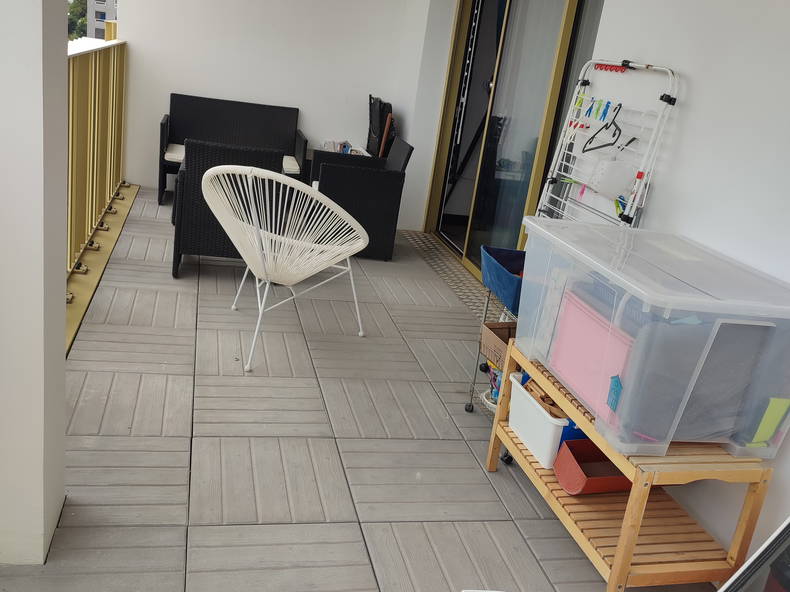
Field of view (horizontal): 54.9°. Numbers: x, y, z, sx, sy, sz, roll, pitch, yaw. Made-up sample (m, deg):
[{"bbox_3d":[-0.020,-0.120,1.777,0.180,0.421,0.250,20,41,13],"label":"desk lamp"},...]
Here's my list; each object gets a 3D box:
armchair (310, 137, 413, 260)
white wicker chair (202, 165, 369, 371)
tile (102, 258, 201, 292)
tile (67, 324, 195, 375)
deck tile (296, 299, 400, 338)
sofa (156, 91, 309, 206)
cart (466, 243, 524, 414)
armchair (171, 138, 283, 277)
[{"bbox_3d":[-0.271,-0.704,5.194,0.610,0.765,0.560,3,19,-15],"label":"armchair"},{"bbox_3d":[-0.487,-0.199,3.438,0.743,0.846,0.805,13,19,15],"label":"white wicker chair"},{"bbox_3d":[-1.331,-0.098,4.170,0.500,0.030,0.500,3,19,-15],"label":"tile"},{"bbox_3d":[-1.109,0.237,3.254,0.500,0.030,0.500,3,19,-15],"label":"tile"},{"bbox_3d":[-0.255,0.126,3.967,0.500,0.030,0.500,3,19,-15],"label":"deck tile"},{"bbox_3d":[-1.277,-1.109,5.975,1.060,0.765,0.635,3,19,-15],"label":"sofa"},{"bbox_3d":[0.488,0.220,2.860,0.300,0.685,0.475,3,19,-15],"label":"cart"},{"bbox_3d":[-0.942,-0.517,4.329,0.550,0.765,0.610,3,19,-15],"label":"armchair"}]

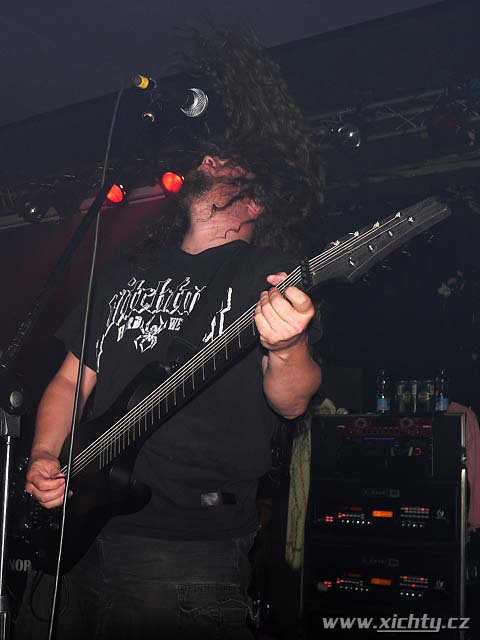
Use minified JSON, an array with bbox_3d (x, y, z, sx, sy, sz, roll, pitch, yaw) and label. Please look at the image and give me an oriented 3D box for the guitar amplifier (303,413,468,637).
[{"bbox_3d":[0.802,1.123,3.464,0.787,1.200,0.500,-3,-15,27],"label":"guitar amplifier"}]

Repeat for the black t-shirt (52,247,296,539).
[{"bbox_3d":[-0.109,0.140,1.360,0.490,0.600,0.280,-2,-15,23],"label":"black t-shirt"}]

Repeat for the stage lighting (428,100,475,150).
[{"bbox_3d":[1.398,-1.286,4.400,0.260,0.270,0.300,-3,8,27],"label":"stage lighting"}]

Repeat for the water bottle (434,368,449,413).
[{"bbox_3d":[0.993,0.347,3.280,0.067,0.219,0.067,-3,-15,27],"label":"water bottle"}]

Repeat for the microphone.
[{"bbox_3d":[-0.103,-0.366,1.089,0.053,0.053,0.180,-1,8,21],"label":"microphone"}]

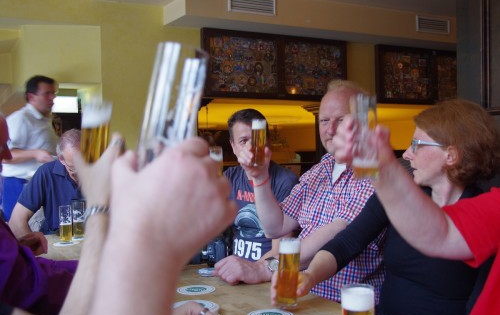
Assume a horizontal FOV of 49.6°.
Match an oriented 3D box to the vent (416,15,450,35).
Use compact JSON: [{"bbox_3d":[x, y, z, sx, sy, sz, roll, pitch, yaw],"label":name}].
[{"bbox_3d":[1.867,-1.353,5.500,0.450,0.156,0.030,-1,1,-26],"label":"vent"}]

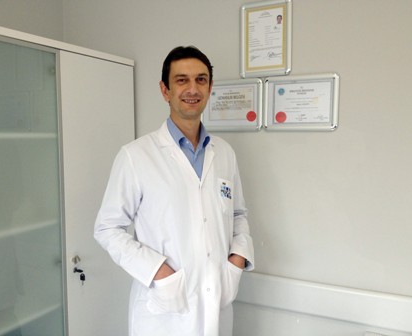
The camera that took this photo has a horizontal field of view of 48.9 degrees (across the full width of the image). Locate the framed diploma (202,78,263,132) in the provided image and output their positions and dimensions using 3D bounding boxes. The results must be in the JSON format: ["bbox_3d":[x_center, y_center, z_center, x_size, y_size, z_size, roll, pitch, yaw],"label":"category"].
[{"bbox_3d":[0.117,-0.295,2.143,0.329,0.240,0.018,2,4,28],"label":"framed diploma"}]

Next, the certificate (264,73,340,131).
[{"bbox_3d":[0.412,-0.285,1.988,0.329,0.240,0.018,2,4,28],"label":"certificate"}]

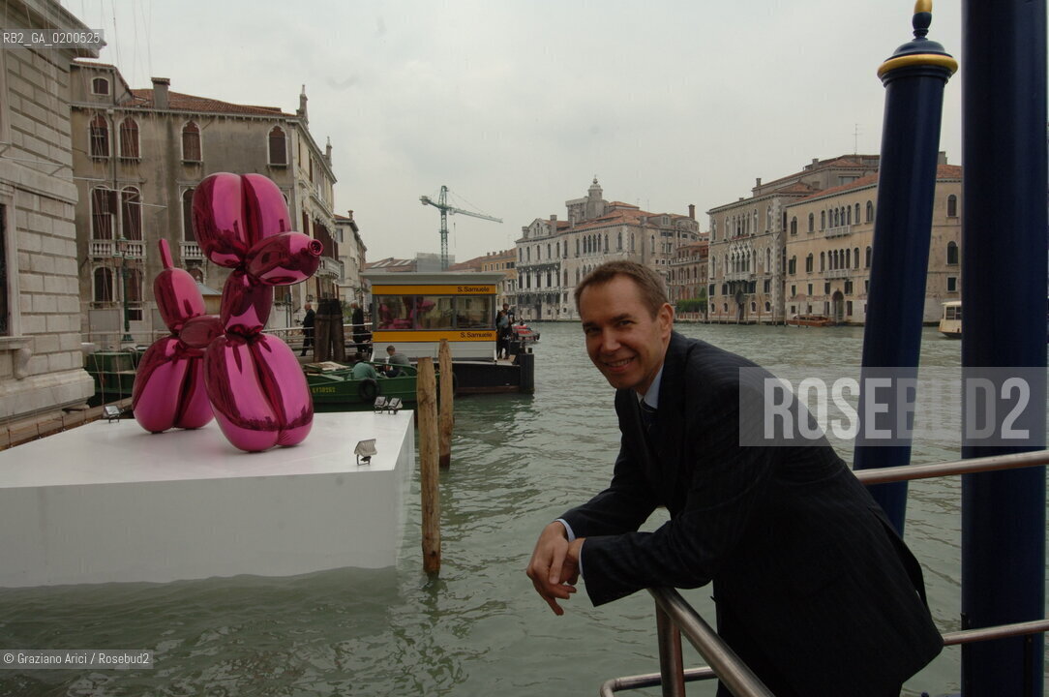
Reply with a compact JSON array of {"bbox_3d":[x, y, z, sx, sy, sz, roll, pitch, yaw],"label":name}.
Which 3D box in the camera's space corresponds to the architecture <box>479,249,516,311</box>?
[{"bbox_3d":[-1.769,-15.705,185.436,14.000,17.200,17.000,-3,4,-33],"label":"architecture"}]

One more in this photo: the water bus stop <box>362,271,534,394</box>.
[{"bbox_3d":[-2.400,-0.720,26.600,5.200,3.800,9.600,-1,3,-2],"label":"water bus stop"}]

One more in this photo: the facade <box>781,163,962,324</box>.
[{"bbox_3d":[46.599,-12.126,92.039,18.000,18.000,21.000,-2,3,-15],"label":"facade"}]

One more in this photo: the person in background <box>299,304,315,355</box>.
[{"bbox_3d":[-7.018,-0.607,23.400,0.500,1.740,0.500,-1,3,-9],"label":"person in background"}]

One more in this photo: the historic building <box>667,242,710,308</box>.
[{"bbox_3d":[34.791,-12.490,138.071,12.000,14.500,18.000,-2,3,-13],"label":"historic building"}]

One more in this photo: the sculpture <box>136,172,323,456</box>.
[{"bbox_3d":[-3.470,-0.420,8.560,3.600,3.070,1.140,2,4,40],"label":"sculpture"}]

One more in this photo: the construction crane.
[{"bbox_3d":[-20.400,-33.400,255.000,2.200,44.300,64.000,0,3,22],"label":"construction crane"}]

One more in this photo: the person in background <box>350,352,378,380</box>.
[{"bbox_3d":[-4.135,0.515,18.900,0.550,0.950,0.700,1,3,24],"label":"person in background"}]

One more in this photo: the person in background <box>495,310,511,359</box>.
[{"bbox_3d":[-0.688,-0.458,24.308,0.500,1.620,0.400,-3,3,-30],"label":"person in background"}]

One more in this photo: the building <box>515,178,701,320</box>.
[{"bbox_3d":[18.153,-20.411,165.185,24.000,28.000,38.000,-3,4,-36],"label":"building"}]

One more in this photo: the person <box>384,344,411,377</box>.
[{"bbox_3d":[-3.375,0.398,19.300,0.750,1.000,0.520,1,3,23],"label":"person"}]

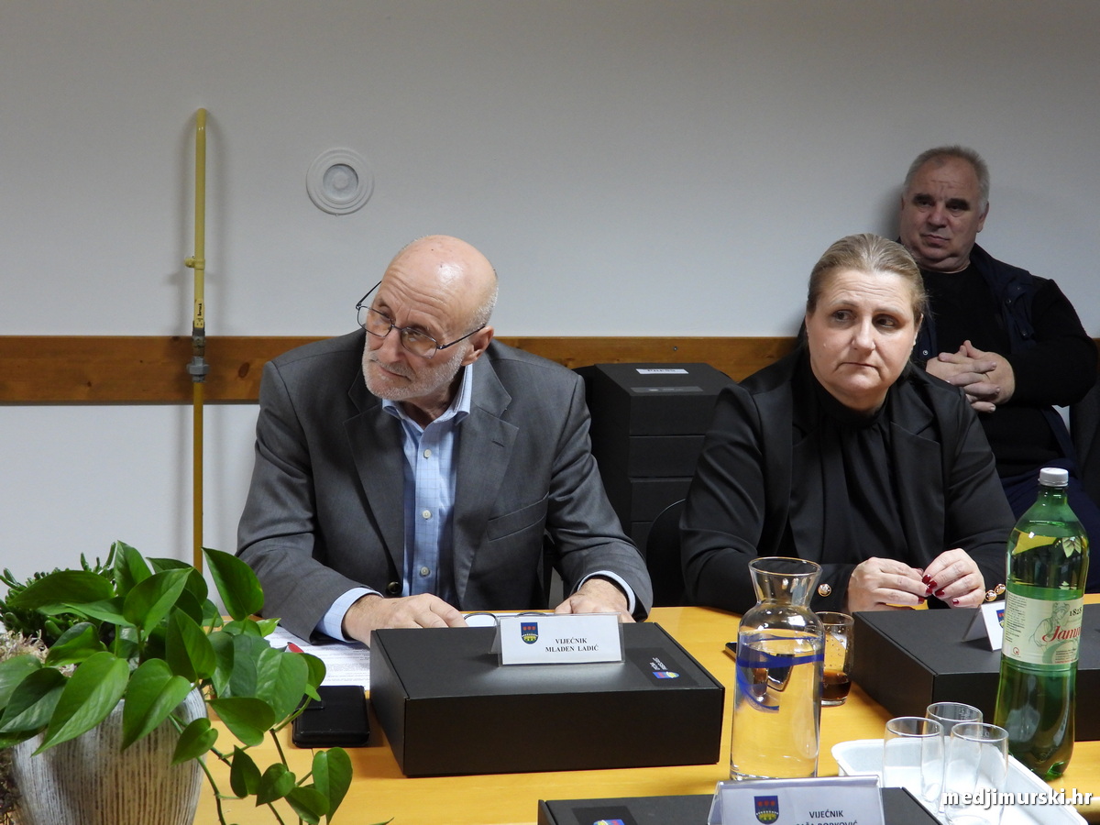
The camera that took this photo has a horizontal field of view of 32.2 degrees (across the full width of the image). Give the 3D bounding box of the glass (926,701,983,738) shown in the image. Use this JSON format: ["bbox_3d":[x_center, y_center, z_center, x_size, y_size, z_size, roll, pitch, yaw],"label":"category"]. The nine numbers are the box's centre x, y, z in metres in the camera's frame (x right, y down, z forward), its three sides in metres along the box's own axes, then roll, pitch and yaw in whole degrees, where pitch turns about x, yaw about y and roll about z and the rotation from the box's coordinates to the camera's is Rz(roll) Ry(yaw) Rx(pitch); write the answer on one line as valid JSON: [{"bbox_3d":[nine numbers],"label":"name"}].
[{"bbox_3d":[0.404,0.349,1.917,0.061,0.101,0.061,2,10,0],"label":"glass"}]

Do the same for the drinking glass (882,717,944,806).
[{"bbox_3d":[0.354,0.356,1.866,0.061,0.101,0.061,2,10,0],"label":"drinking glass"}]

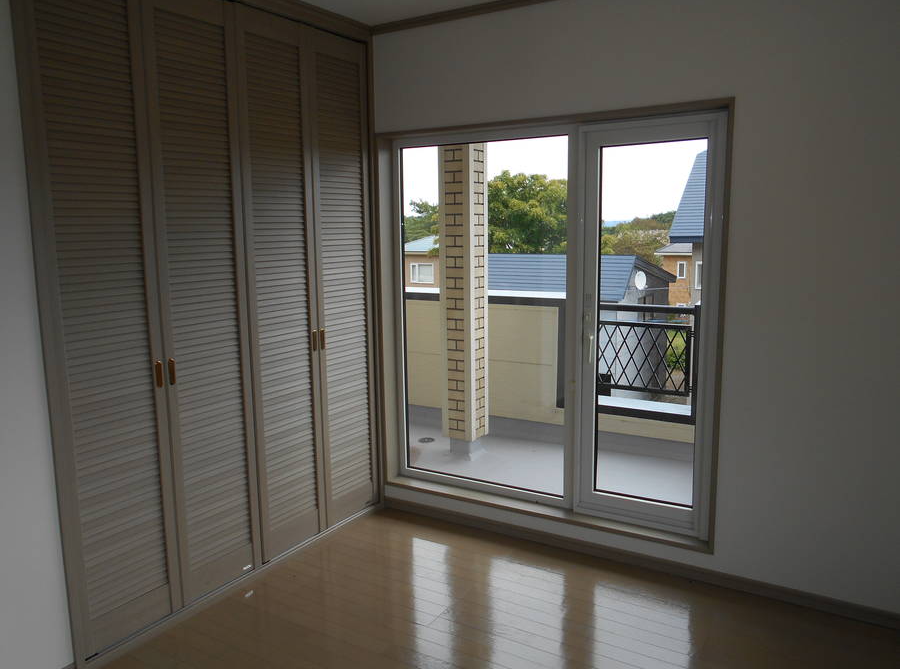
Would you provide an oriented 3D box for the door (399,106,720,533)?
[{"bbox_3d":[0.401,-0.052,3.123,1.600,1.746,0.090,4,10,31],"label":"door"}]

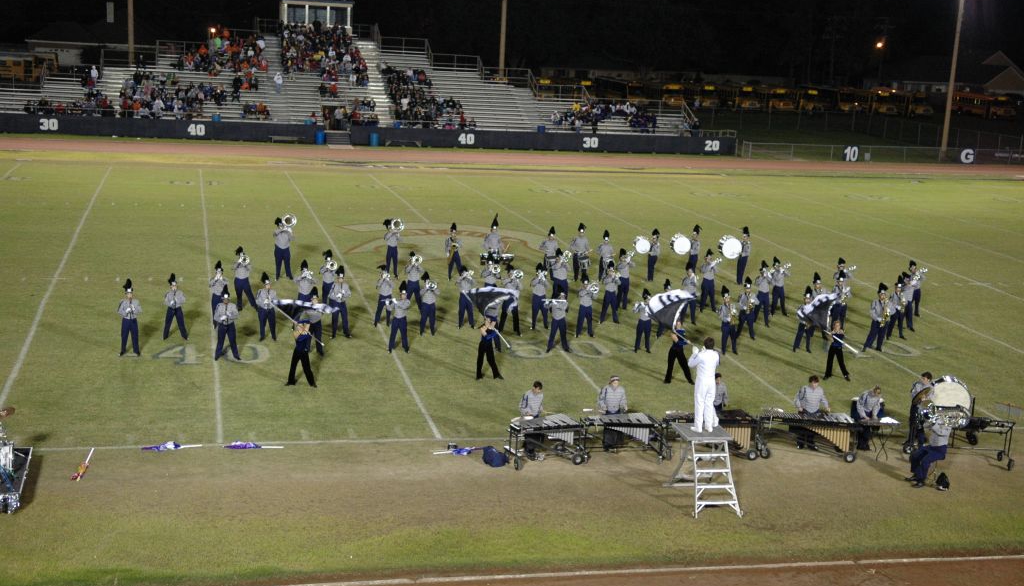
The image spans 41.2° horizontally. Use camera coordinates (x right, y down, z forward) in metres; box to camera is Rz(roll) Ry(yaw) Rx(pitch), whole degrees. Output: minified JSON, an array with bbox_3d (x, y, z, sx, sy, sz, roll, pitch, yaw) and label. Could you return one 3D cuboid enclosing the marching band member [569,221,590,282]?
[{"bbox_3d":[2.298,-1.392,46.417,0.620,1.970,0.460,0,12,-13],"label":"marching band member"}]

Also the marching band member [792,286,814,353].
[{"bbox_3d":[8.117,0.736,37.889,0.540,1.870,0.460,0,12,-16],"label":"marching band member"}]

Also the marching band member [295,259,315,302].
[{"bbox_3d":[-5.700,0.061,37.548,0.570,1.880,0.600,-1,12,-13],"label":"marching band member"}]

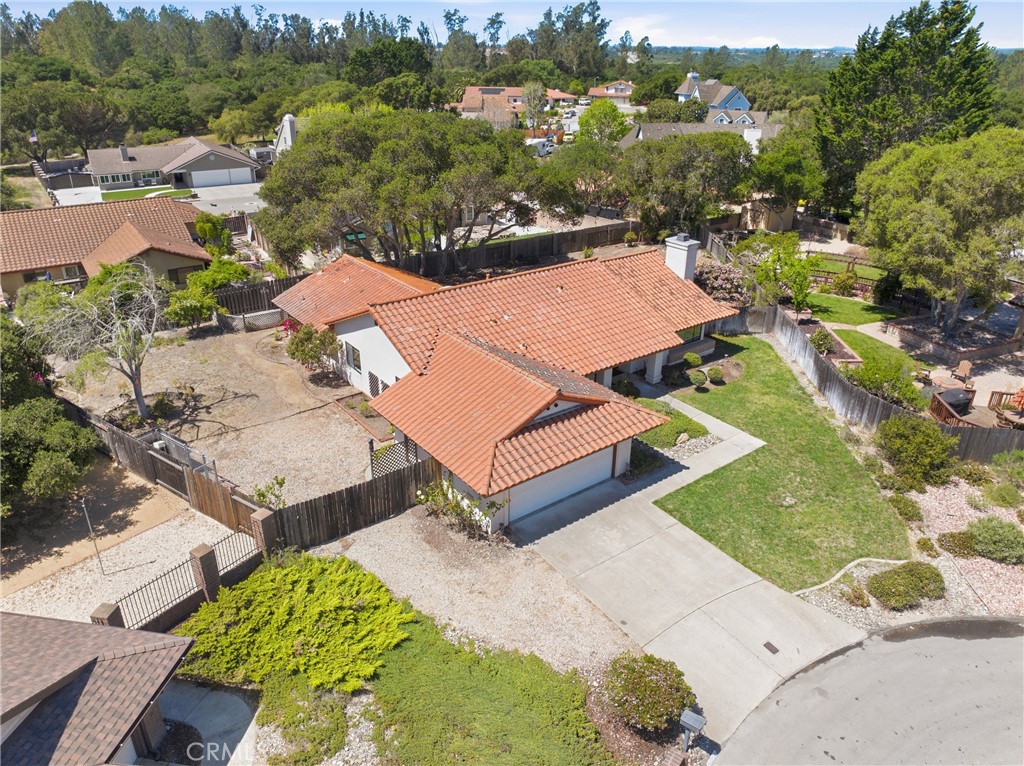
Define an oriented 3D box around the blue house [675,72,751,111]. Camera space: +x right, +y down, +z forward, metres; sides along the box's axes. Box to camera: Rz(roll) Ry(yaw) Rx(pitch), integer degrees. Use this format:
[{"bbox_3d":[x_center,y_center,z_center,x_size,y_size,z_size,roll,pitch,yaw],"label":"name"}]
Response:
[{"bbox_3d":[38.919,-53.994,137.000,15.000,10.000,13.000,7,26,13],"label":"blue house"}]

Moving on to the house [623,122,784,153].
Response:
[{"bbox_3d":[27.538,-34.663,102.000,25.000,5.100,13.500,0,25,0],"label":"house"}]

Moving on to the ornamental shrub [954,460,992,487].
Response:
[{"bbox_3d":[17.750,3.470,27.350,1.450,0.680,1.250,18,31,33],"label":"ornamental shrub"}]

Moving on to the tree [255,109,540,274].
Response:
[{"bbox_3d":[-8.500,-13.700,51.300,20.500,10.300,16.000,-4,26,-8],"label":"tree"}]

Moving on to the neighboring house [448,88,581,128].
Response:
[{"bbox_3d":[0.368,-69.577,174.000,30.000,6.000,20.000,0,25,0],"label":"neighboring house"}]

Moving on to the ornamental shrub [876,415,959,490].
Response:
[{"bbox_3d":[15.550,2.500,27.100,2.800,2.350,2.600,16,30,30],"label":"ornamental shrub"}]

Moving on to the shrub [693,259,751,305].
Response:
[{"bbox_3d":[13.500,-6.600,45.600,3.600,2.600,3.300,8,26,15],"label":"shrub"}]

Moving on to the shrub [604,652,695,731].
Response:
[{"bbox_3d":[3.430,7.600,17.750,2.200,1.400,2.050,7,26,14],"label":"shrub"}]

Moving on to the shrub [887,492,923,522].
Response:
[{"bbox_3d":[13.950,4.420,25.150,1.080,0.750,1.100,16,30,30],"label":"shrub"}]

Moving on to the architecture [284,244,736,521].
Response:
[{"bbox_3d":[0.491,-3.093,34.756,19.800,5.400,21.600,-18,31,-33],"label":"architecture"}]

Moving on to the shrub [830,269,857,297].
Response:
[{"bbox_3d":[21.900,-6.600,46.800,1.600,1.550,1.500,12,28,23],"label":"shrub"}]

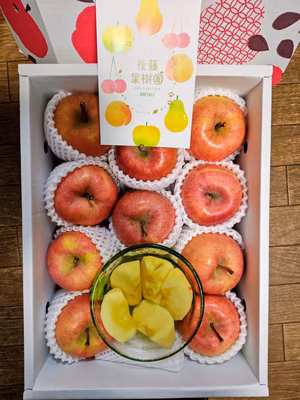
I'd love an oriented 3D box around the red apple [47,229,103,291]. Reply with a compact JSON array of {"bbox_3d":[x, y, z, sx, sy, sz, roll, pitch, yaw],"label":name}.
[{"bbox_3d":[-0.094,0.079,0.346,0.081,0.072,0.081,0,83,-8],"label":"red apple"}]

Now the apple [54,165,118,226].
[{"bbox_3d":[-0.085,-0.008,0.343,0.085,0.076,0.085,0,92,-16],"label":"apple"}]

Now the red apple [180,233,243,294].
[{"bbox_3d":[0.080,0.082,0.349,0.085,0.076,0.085,0,87,-4],"label":"red apple"}]

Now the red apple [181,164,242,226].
[{"bbox_3d":[0.080,-0.006,0.346,0.086,0.076,0.086,0,92,8],"label":"red apple"}]

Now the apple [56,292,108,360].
[{"bbox_3d":[-0.089,0.166,0.349,0.085,0.076,0.085,0,78,-18],"label":"apple"}]

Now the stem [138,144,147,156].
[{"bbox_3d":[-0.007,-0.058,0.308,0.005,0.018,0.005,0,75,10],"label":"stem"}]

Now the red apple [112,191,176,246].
[{"bbox_3d":[-0.006,0.025,0.346,0.085,0.075,0.085,0,92,4],"label":"red apple"}]

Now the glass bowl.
[{"bbox_3d":[-0.003,0.109,0.304,0.121,0.050,0.121,0,89,-1],"label":"glass bowl"}]

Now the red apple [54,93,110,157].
[{"bbox_3d":[-0.089,-0.095,0.340,0.083,0.074,0.083,0,97,-17],"label":"red apple"}]

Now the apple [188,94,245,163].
[{"bbox_3d":[0.085,-0.094,0.344,0.083,0.074,0.083,0,104,5],"label":"apple"}]

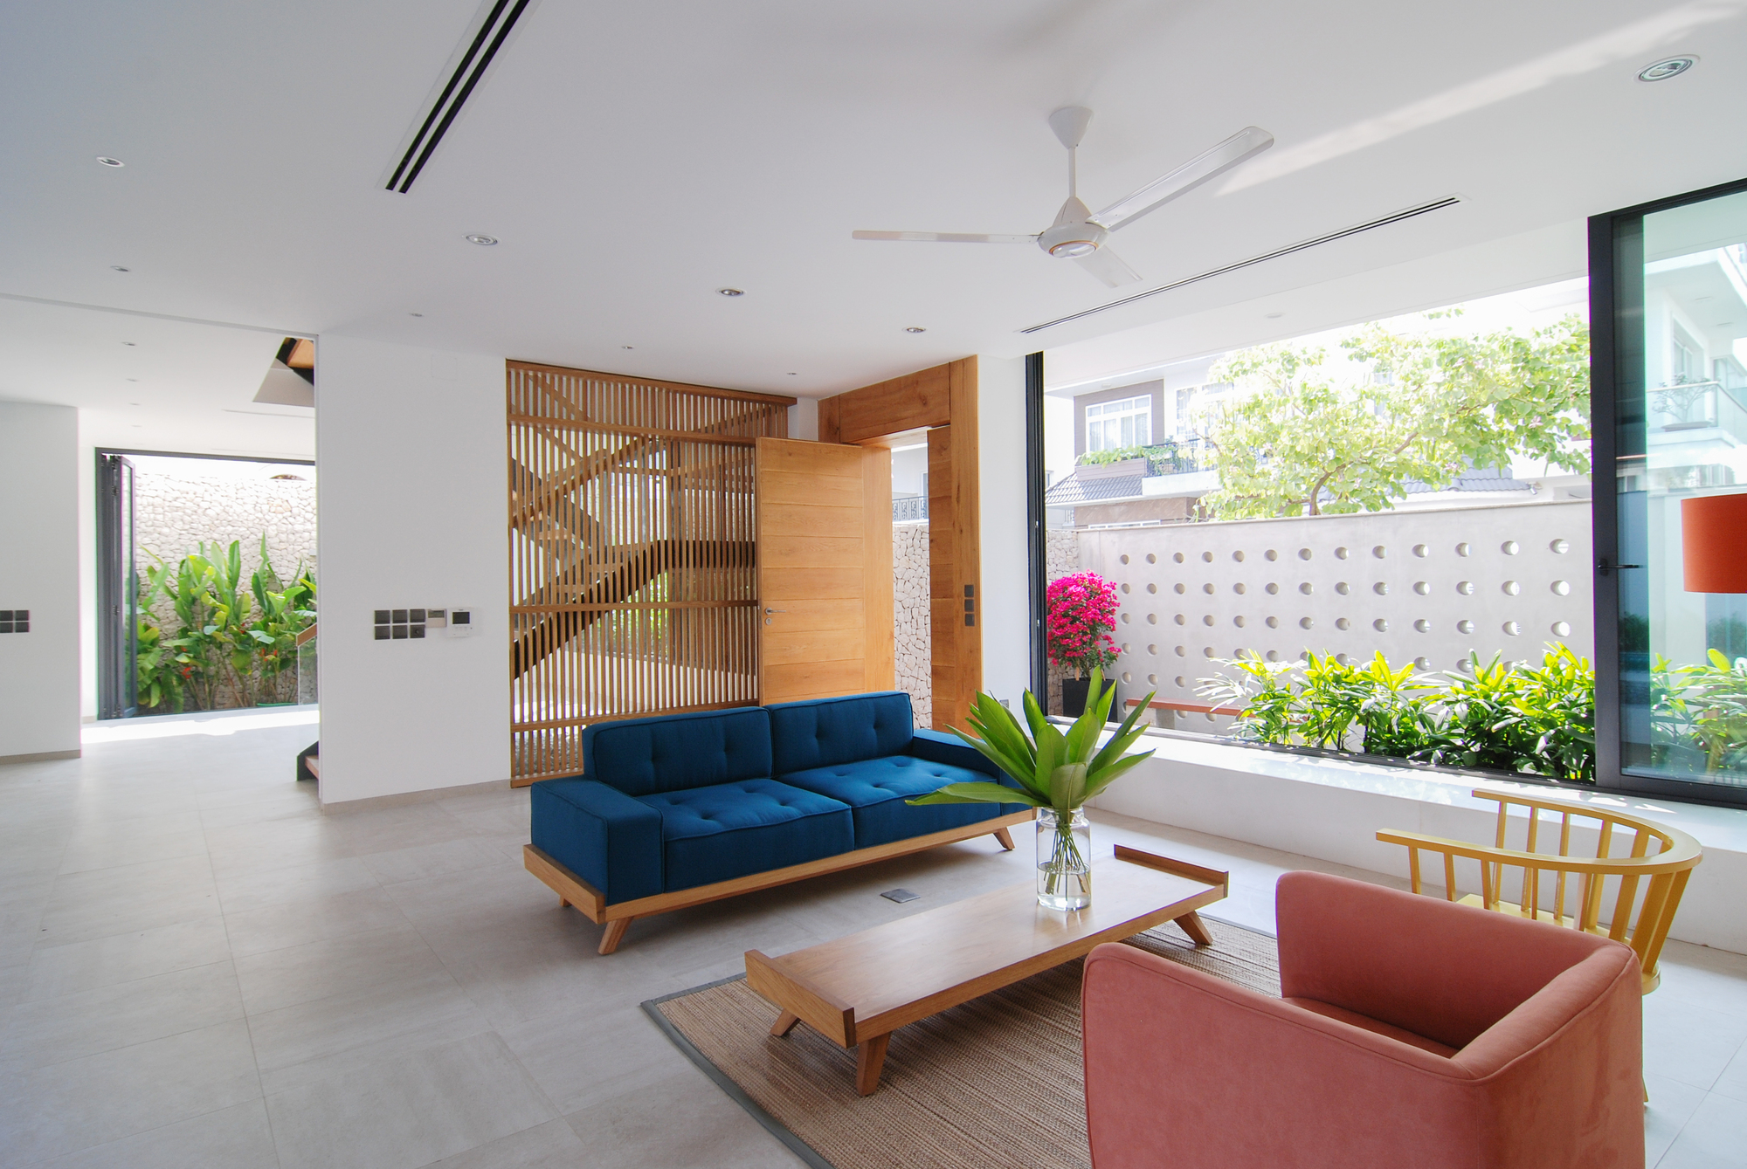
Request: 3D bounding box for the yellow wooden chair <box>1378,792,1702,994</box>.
[{"bbox_3d":[1.676,0.956,2.164,0.690,0.680,0.560,0,0,-39],"label":"yellow wooden chair"}]

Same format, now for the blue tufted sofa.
[{"bbox_3d":[-0.313,0.957,3.983,2.220,0.730,0.800,0,0,-38],"label":"blue tufted sofa"}]

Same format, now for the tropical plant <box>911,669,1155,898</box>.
[{"bbox_3d":[0.553,0.705,3.038,0.820,0.800,0.680,0,0,-5],"label":"tropical plant"}]

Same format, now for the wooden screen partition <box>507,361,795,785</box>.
[{"bbox_3d":[-1.553,-0.075,6.542,2.252,2.840,0.090,0,0,-37],"label":"wooden screen partition"}]

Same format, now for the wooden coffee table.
[{"bbox_3d":[0.471,1.187,2.890,1.740,0.245,0.485,0,0,-38],"label":"wooden coffee table"}]

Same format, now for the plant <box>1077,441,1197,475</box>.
[{"bbox_3d":[7.586,-3.588,24.990,0.700,0.700,3.800,0,0,-39],"label":"plant"}]

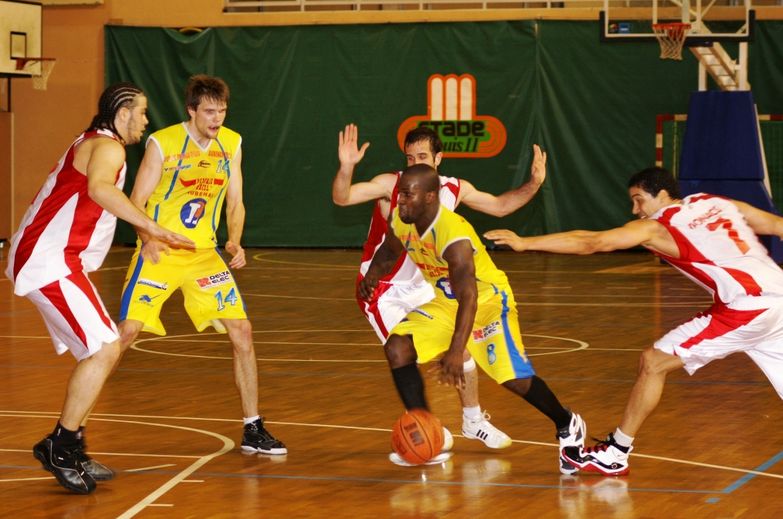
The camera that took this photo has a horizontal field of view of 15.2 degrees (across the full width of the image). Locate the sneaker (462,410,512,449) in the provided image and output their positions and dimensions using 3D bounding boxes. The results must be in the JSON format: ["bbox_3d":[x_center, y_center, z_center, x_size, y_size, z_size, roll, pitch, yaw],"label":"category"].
[{"bbox_3d":[0.481,0.855,14.700,0.290,0.150,0.110,8,6,36],"label":"sneaker"}]

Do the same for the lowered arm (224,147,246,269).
[{"bbox_3d":[-0.788,-0.256,14.720,0.115,0.620,0.210,0,2,-11],"label":"lowered arm"}]

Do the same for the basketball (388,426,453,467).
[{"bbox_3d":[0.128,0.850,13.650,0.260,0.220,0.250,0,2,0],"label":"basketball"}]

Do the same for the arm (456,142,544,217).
[{"bbox_3d":[0.555,-0.395,14.660,0.460,0.360,0.180,1,3,31],"label":"arm"}]

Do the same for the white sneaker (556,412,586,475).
[{"bbox_3d":[0.852,0.871,13.870,0.110,0.295,0.135,-20,-50,35],"label":"white sneaker"}]

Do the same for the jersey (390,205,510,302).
[{"bbox_3d":[0.275,-0.028,13.680,0.420,0.570,0.260,2,43,41],"label":"jersey"}]

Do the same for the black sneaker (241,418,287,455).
[{"bbox_3d":[-0.647,0.899,14.930,0.115,0.160,0.310,-1,3,-34],"label":"black sneaker"}]

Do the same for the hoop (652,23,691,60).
[{"bbox_3d":[3.324,-2.585,34.750,0.470,0.450,0.490,1,2,17],"label":"hoop"}]

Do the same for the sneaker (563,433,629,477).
[{"bbox_3d":[0.960,0.915,13.720,0.320,0.170,0.120,6,2,5],"label":"sneaker"}]

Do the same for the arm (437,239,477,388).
[{"bbox_3d":[0.305,0.253,13.750,0.170,0.700,0.210,1,2,30],"label":"arm"}]

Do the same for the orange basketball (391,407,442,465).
[{"bbox_3d":[0.120,0.814,13.420,0.243,0.243,0.243,0,2,0],"label":"orange basketball"}]

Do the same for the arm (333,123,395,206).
[{"bbox_3d":[-0.141,-0.478,14.750,0.320,0.440,0.240,0,2,-6],"label":"arm"}]

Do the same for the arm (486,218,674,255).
[{"bbox_3d":[0.878,-0.102,13.620,0.880,0.170,0.140,0,2,0],"label":"arm"}]

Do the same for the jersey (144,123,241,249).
[{"bbox_3d":[-1.015,-0.376,14.870,0.450,0.620,0.250,2,13,-21],"label":"jersey"}]

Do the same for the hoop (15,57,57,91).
[{"bbox_3d":[-5.928,-3.089,48.800,0.660,0.560,0.480,1,2,17],"label":"hoop"}]

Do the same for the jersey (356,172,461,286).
[{"bbox_3d":[0.096,-0.142,14.850,0.450,0.570,0.280,8,7,-17],"label":"jersey"}]

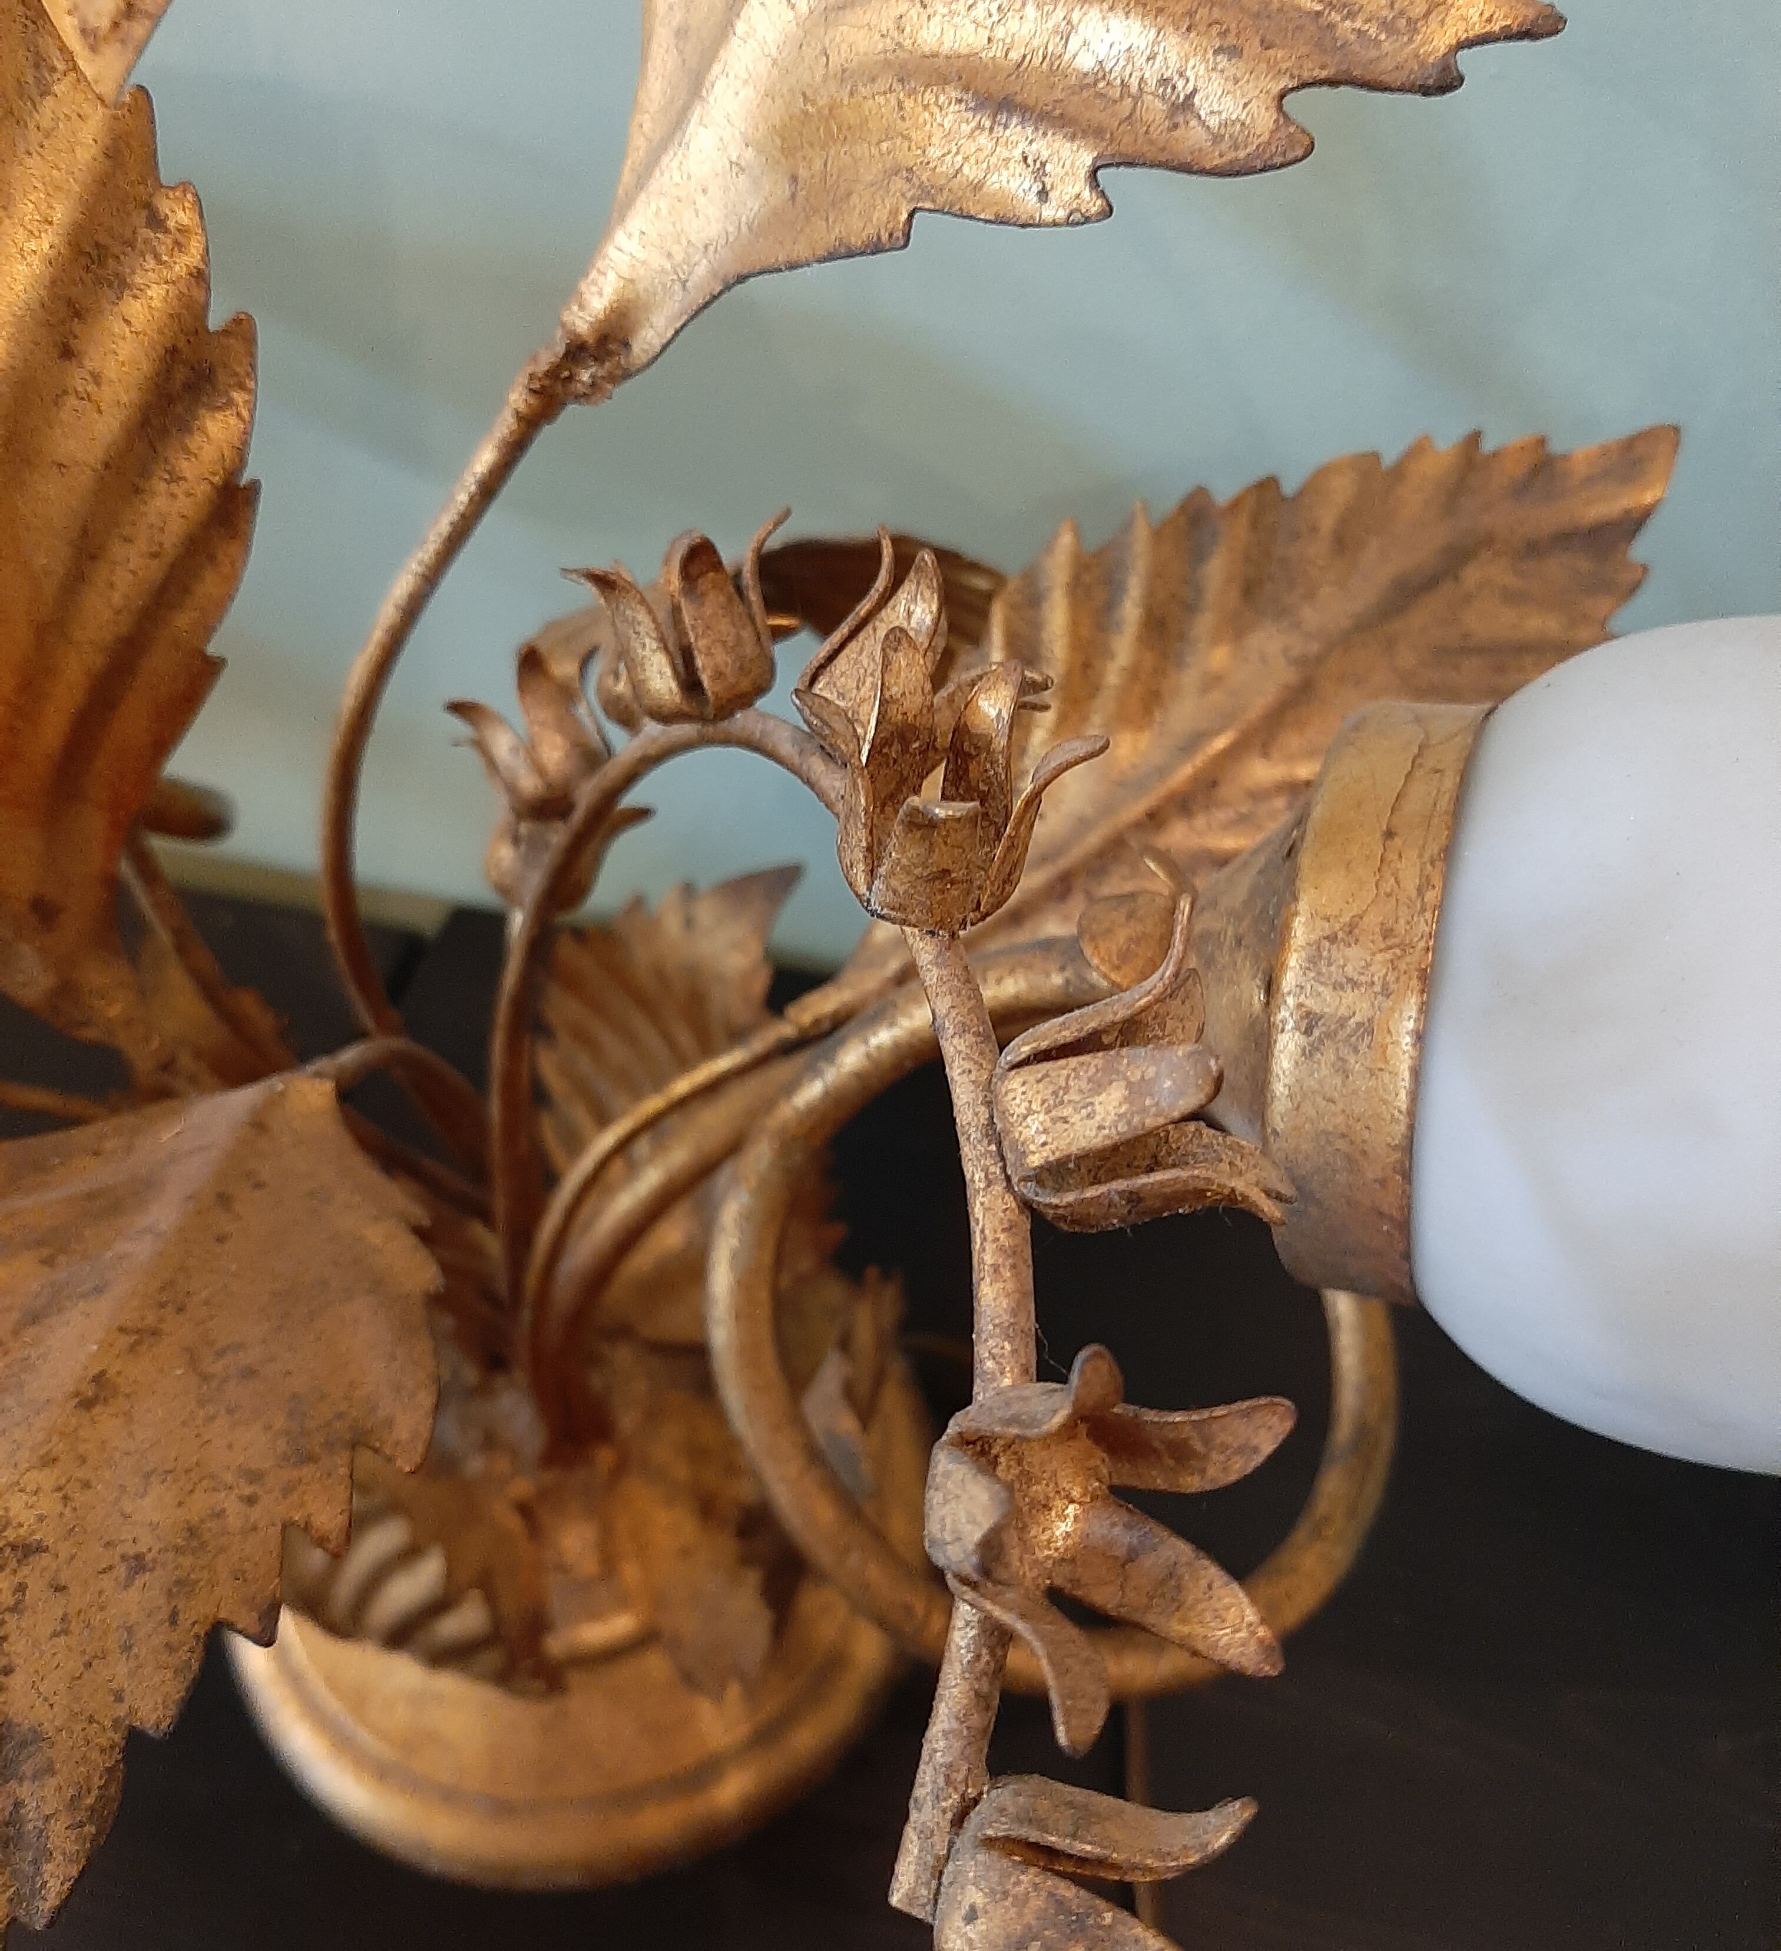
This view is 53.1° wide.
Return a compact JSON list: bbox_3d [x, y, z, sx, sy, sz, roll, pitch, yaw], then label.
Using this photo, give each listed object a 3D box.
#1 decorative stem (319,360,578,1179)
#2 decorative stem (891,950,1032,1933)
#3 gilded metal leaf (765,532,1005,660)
[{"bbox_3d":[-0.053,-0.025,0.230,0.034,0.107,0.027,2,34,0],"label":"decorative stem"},{"bbox_3d":[0.006,0.033,0.155,0.011,0.014,0.090,1,69,0],"label":"decorative stem"},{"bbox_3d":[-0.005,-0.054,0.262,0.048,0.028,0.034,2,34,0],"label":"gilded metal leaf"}]

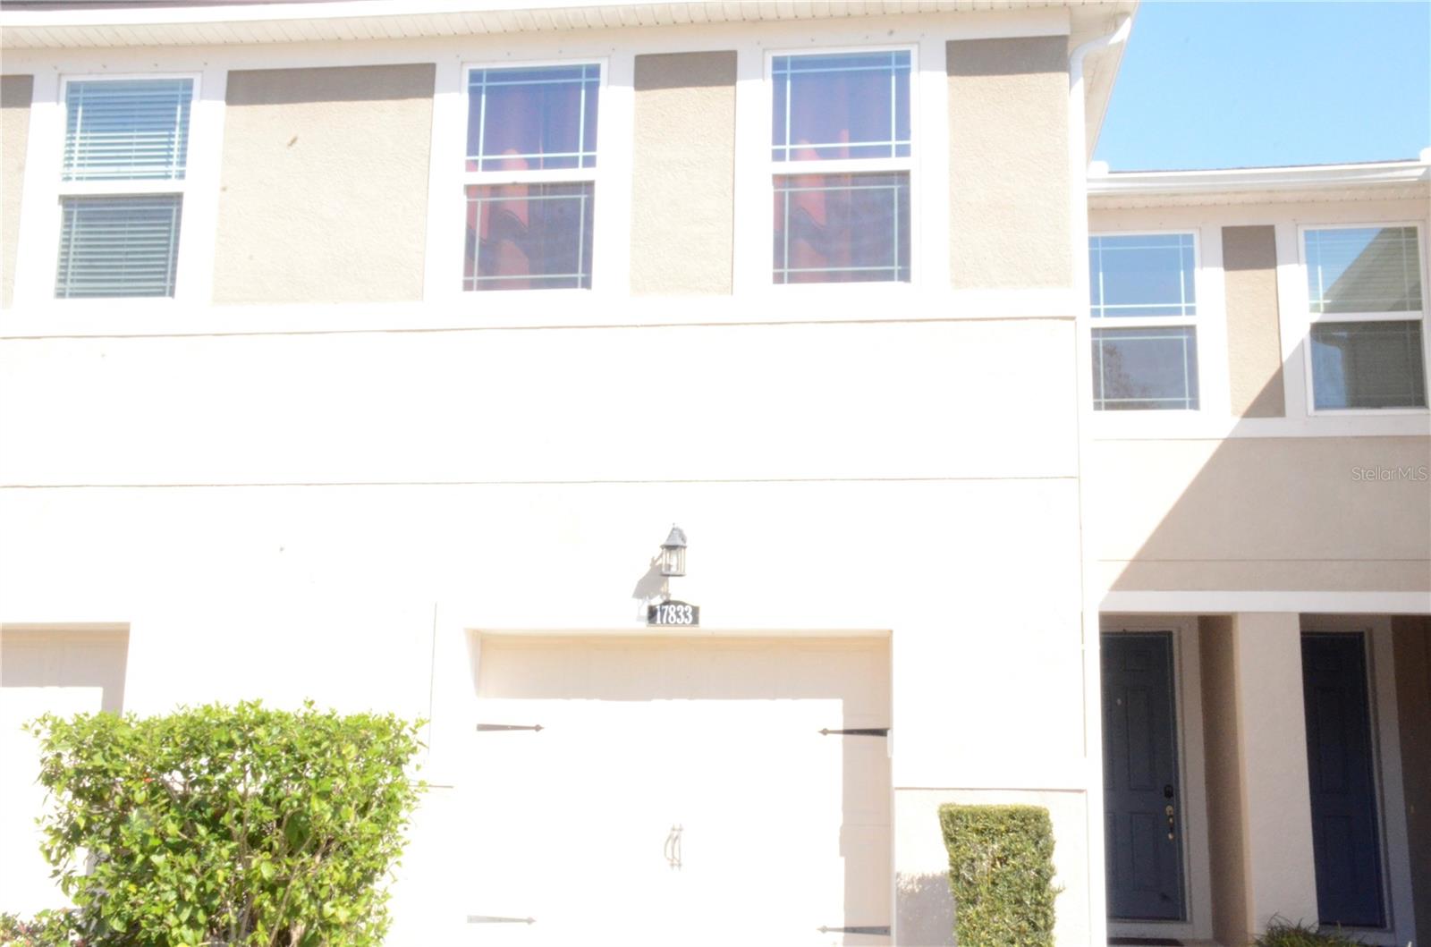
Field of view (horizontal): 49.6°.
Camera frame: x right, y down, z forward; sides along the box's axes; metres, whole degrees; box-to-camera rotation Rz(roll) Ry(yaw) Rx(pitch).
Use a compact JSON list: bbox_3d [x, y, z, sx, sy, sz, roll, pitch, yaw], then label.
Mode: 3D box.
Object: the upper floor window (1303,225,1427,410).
[{"bbox_3d":[5.037,-1.200,12.011,0.874,1.480,0.100,-1,-11,7],"label":"upper floor window"}]

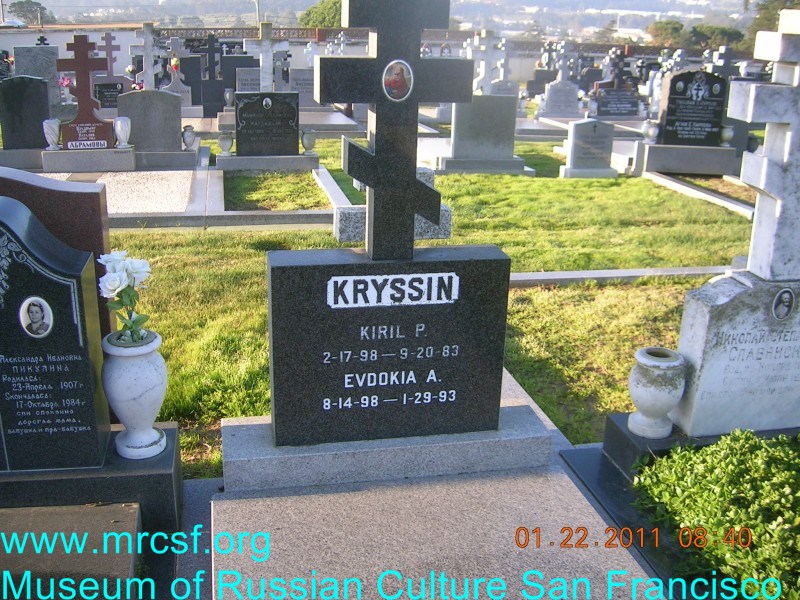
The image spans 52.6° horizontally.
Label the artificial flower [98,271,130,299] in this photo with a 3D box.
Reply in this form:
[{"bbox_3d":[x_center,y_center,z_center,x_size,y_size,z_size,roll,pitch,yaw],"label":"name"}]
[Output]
[{"bbox_3d":[-0.840,-0.046,2.380,0.095,0.085,0.075,-4,19,-16],"label":"artificial flower"}]

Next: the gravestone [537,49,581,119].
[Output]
[{"bbox_3d":[2.857,-3.872,14.400,0.780,1.300,0.330,-2,19,-11],"label":"gravestone"}]

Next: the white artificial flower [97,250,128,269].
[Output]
[{"bbox_3d":[-0.853,-0.119,2.400,0.095,0.065,0.090,-4,19,-16],"label":"white artificial flower"}]

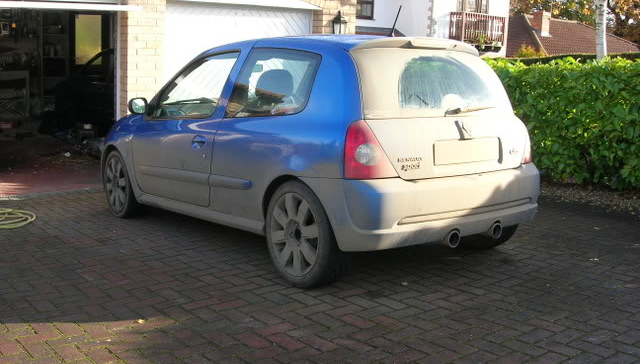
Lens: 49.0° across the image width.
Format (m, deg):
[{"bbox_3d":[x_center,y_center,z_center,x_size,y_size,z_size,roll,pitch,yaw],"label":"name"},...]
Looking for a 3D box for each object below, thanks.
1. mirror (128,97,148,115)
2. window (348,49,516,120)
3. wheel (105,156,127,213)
[{"bbox_3d":[-1.256,-0.532,4.890,0.150,0.125,0.100,-6,9,-37],"label":"mirror"},{"bbox_3d":[0.656,-0.534,3.821,1.140,0.400,0.110,-6,-23,-37],"label":"window"},{"bbox_3d":[-1.572,0.017,5.689,0.190,0.440,0.440,-6,9,-37],"label":"wheel"}]

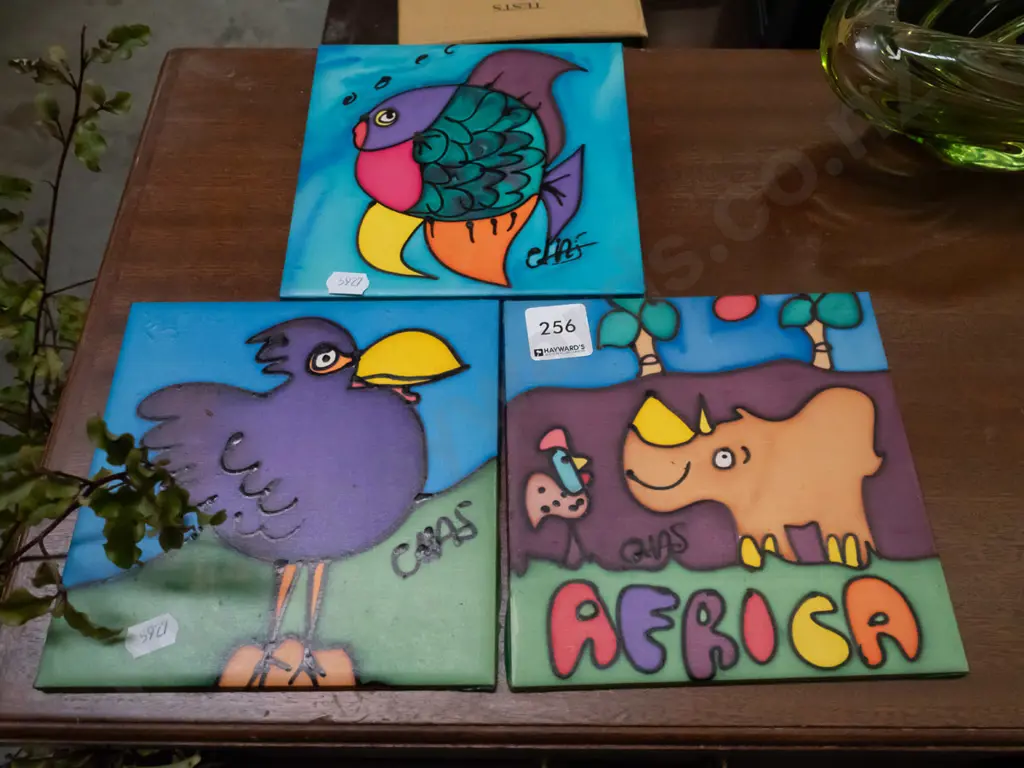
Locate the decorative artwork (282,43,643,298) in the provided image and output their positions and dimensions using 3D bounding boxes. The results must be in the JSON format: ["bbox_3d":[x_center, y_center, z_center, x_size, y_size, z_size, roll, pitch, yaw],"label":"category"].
[{"bbox_3d":[-0.029,-0.140,0.533,0.210,0.015,0.210,0,62,0],"label":"decorative artwork"}]

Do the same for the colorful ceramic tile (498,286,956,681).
[{"bbox_3d":[0.103,0.046,0.434,0.210,0.015,0.210,-1,62,0],"label":"colorful ceramic tile"}]

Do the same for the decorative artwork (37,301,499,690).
[{"bbox_3d":[-0.113,0.049,0.433,0.210,0.015,0.210,0,62,0],"label":"decorative artwork"}]

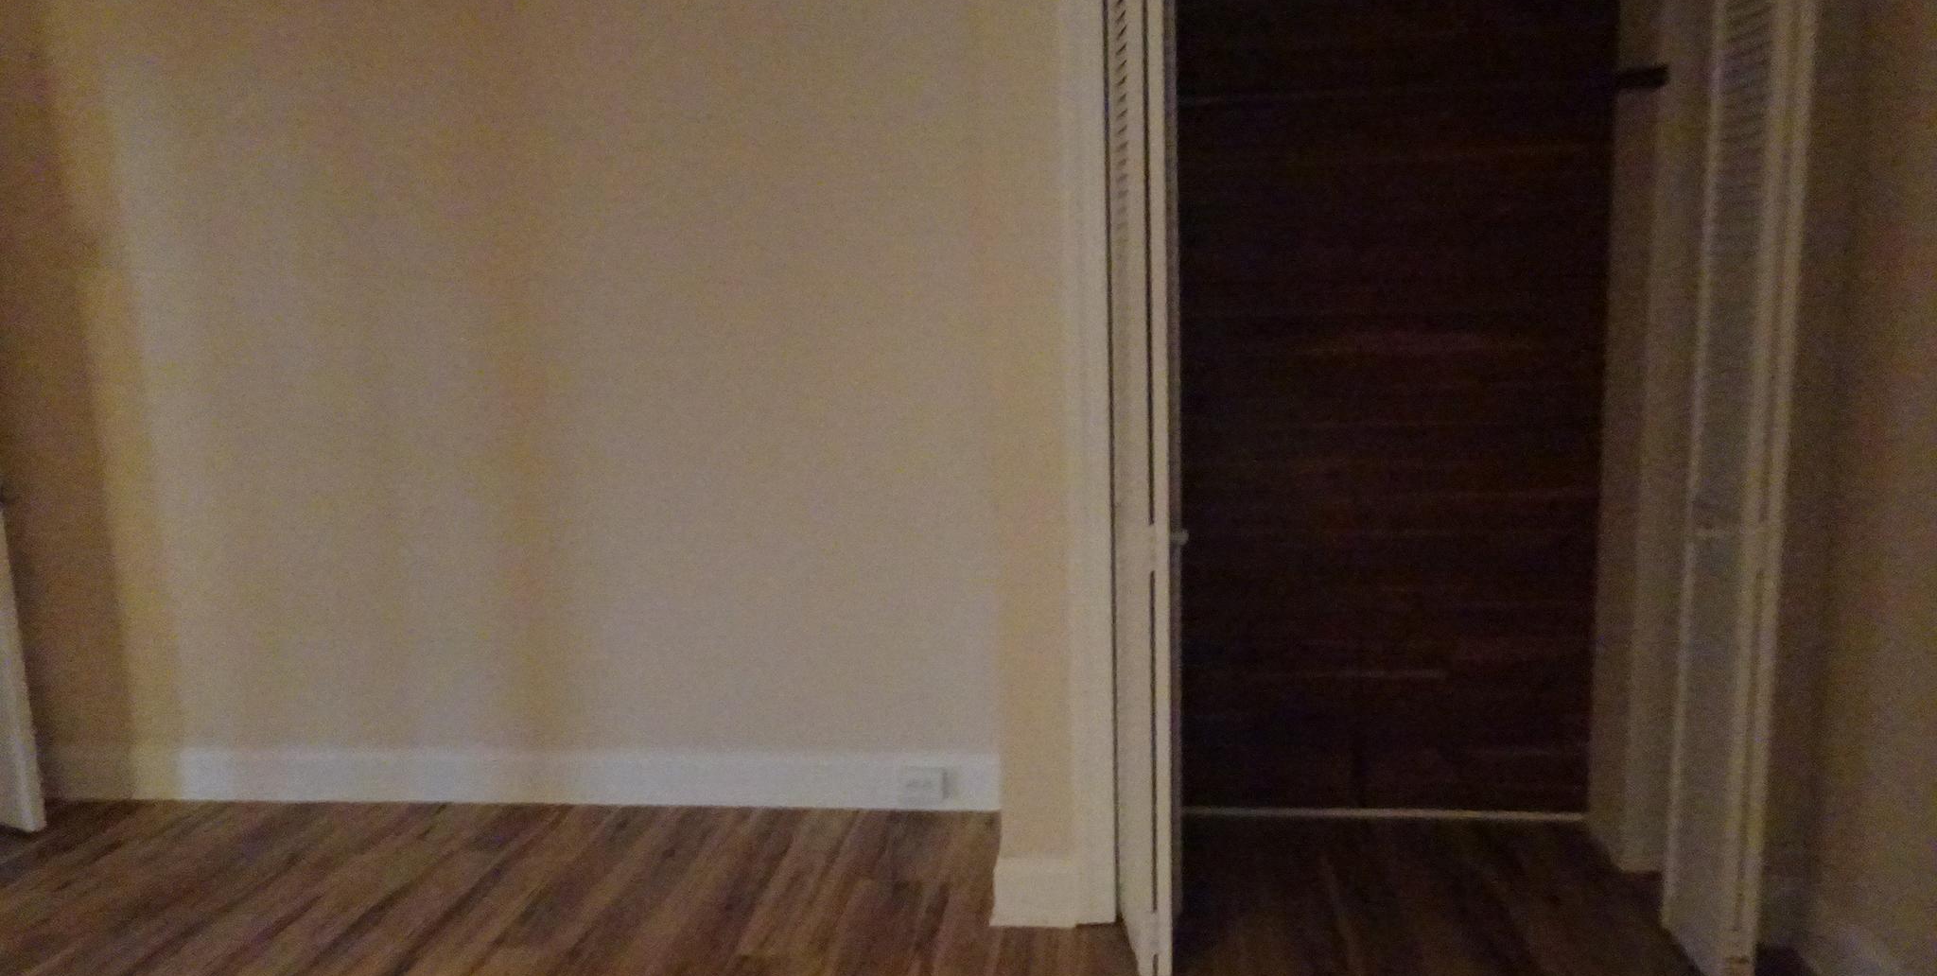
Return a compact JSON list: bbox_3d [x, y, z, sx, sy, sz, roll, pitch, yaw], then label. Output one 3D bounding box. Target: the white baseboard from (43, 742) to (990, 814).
[{"bbox_3d":[-1.269,0.796,3.712,2.801,0.157,0.028,-1,8,6],"label":"white baseboard"}]

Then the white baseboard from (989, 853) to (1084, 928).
[{"bbox_3d":[0.139,0.864,2.892,0.177,0.157,0.030,-1,8,7],"label":"white baseboard"}]

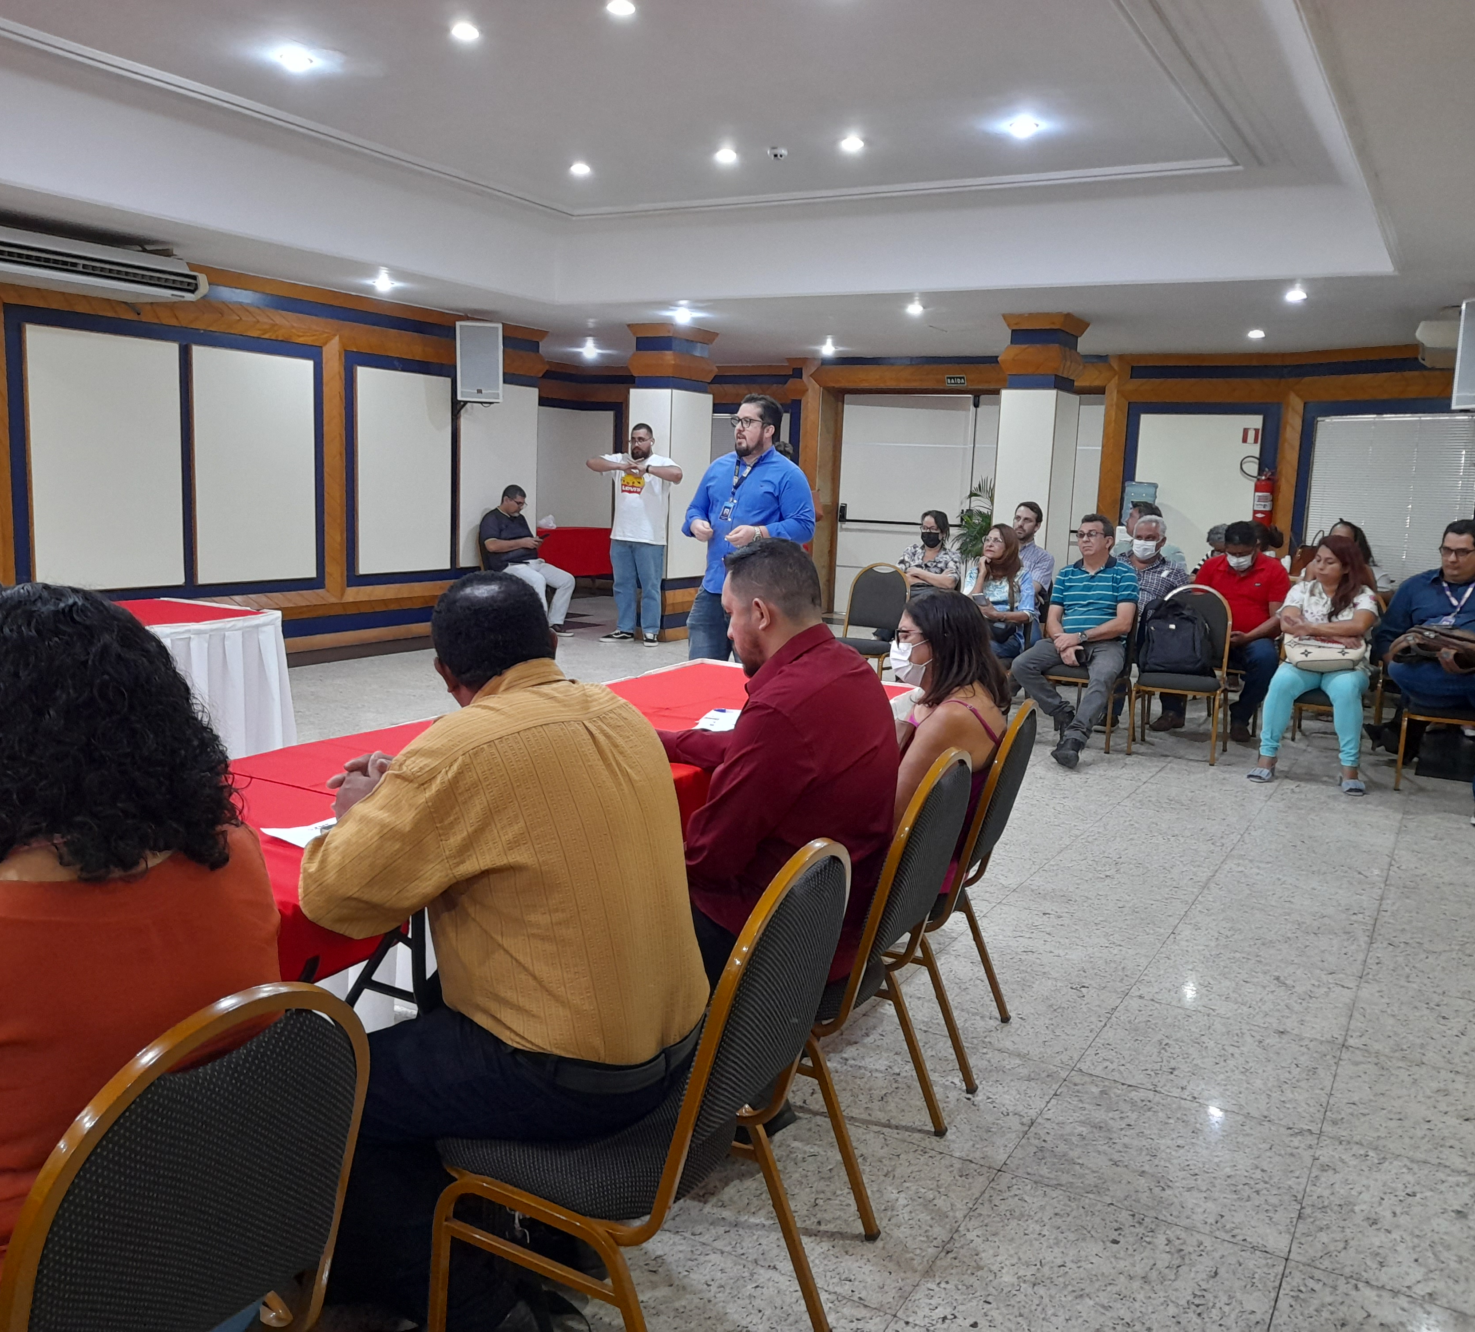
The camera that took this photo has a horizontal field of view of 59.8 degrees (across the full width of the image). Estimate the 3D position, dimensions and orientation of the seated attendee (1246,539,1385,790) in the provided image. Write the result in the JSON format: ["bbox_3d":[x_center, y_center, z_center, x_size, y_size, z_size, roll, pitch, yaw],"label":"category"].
[{"bbox_3d":[2.960,-0.043,6.528,0.520,1.200,0.850,8,10,34],"label":"seated attendee"}]

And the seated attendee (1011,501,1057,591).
[{"bbox_3d":[1.755,-0.410,8.316,0.500,1.285,0.860,8,11,35],"label":"seated attendee"}]

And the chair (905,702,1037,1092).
[{"bbox_3d":[0.438,0.503,3.239,0.530,0.906,0.450,6,9,23],"label":"chair"}]

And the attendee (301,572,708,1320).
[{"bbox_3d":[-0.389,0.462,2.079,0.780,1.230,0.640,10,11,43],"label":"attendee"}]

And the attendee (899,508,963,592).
[{"bbox_3d":[1.218,-0.410,8.536,0.480,1.220,0.800,7,10,32],"label":"attendee"}]

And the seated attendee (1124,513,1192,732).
[{"bbox_3d":[2.506,-0.300,7.927,0.540,1.244,0.900,7,10,29],"label":"seated attendee"}]

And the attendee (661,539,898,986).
[{"bbox_3d":[-0.022,0.370,2.739,0.800,1.284,0.580,6,9,24],"label":"attendee"}]

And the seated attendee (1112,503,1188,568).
[{"bbox_3d":[2.702,-0.431,8.710,0.500,1.320,0.800,7,9,29],"label":"seated attendee"}]

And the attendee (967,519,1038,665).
[{"bbox_3d":[1.369,-0.206,7.245,0.500,1.176,0.840,9,11,38],"label":"attendee"}]

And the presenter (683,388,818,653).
[{"bbox_3d":[0.037,-0.387,6.121,0.620,1.780,0.460,7,10,31],"label":"presenter"}]

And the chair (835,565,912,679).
[{"bbox_3d":[0.780,-0.168,7.750,0.450,0.903,0.520,7,10,31],"label":"chair"}]

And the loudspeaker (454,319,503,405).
[{"bbox_3d":[-1.882,-2.217,9.380,0.345,0.585,0.330,2,9,-3],"label":"loudspeaker"}]

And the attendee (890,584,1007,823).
[{"bbox_3d":[0.360,0.359,3.242,0.740,1.155,0.480,6,9,25],"label":"attendee"}]

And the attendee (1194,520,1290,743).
[{"bbox_3d":[2.960,-0.237,7.670,0.580,1.230,0.860,7,10,29],"label":"attendee"}]

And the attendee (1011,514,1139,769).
[{"bbox_3d":[1.813,-0.173,6.891,0.540,1.251,0.950,7,10,31],"label":"attendee"}]

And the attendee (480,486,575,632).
[{"bbox_3d":[-1.584,-0.797,10.161,0.770,1.242,0.550,3,9,5],"label":"attendee"}]

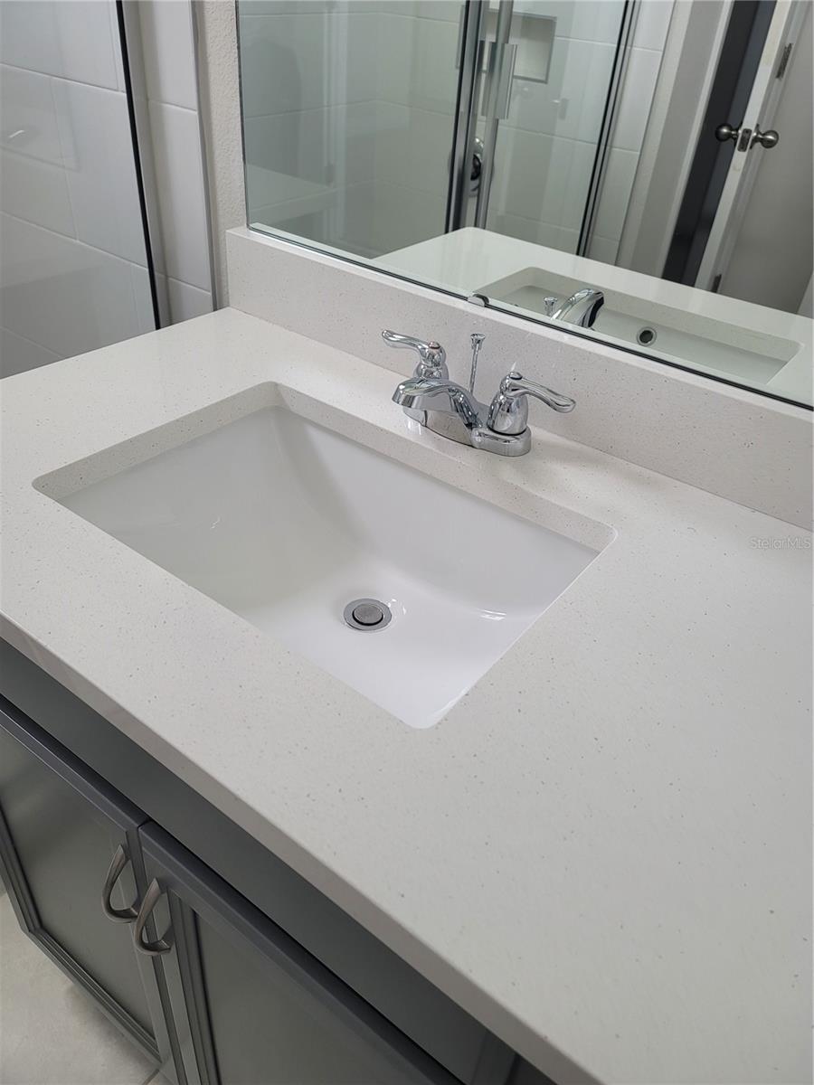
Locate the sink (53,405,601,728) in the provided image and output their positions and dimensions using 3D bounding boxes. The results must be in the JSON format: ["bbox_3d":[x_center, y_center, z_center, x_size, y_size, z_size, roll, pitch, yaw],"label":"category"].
[{"bbox_3d":[-0.079,0.056,0.768,0.460,0.166,0.326,27,41,27],"label":"sink"}]

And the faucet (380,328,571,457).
[{"bbox_3d":[0.039,-0.148,0.792,0.238,0.096,0.155,27,41,27],"label":"faucet"}]

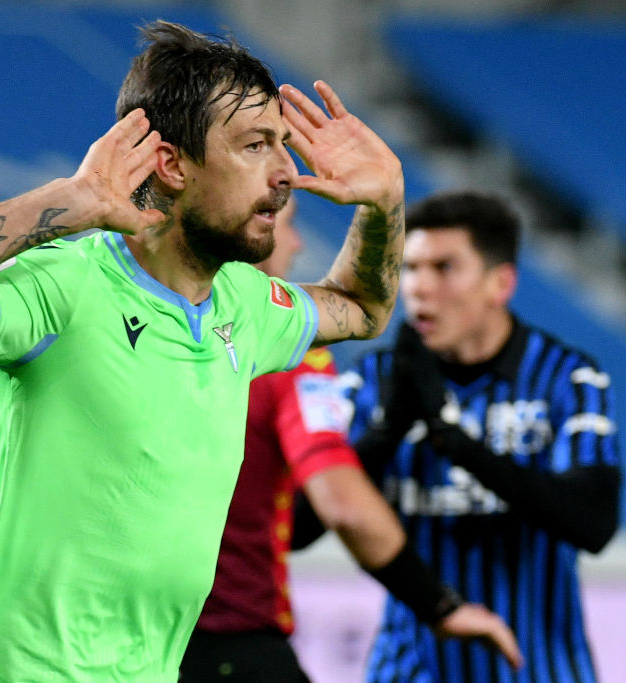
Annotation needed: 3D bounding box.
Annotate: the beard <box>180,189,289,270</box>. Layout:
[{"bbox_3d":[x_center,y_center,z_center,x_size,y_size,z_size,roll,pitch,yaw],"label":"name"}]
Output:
[{"bbox_3d":[-0.075,-0.122,8.360,0.095,0.092,0.135,-1,-2,30],"label":"beard"}]

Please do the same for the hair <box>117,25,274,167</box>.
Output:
[{"bbox_3d":[-0.130,-0.269,8.400,0.195,0.165,0.170,-1,-2,30],"label":"hair"}]

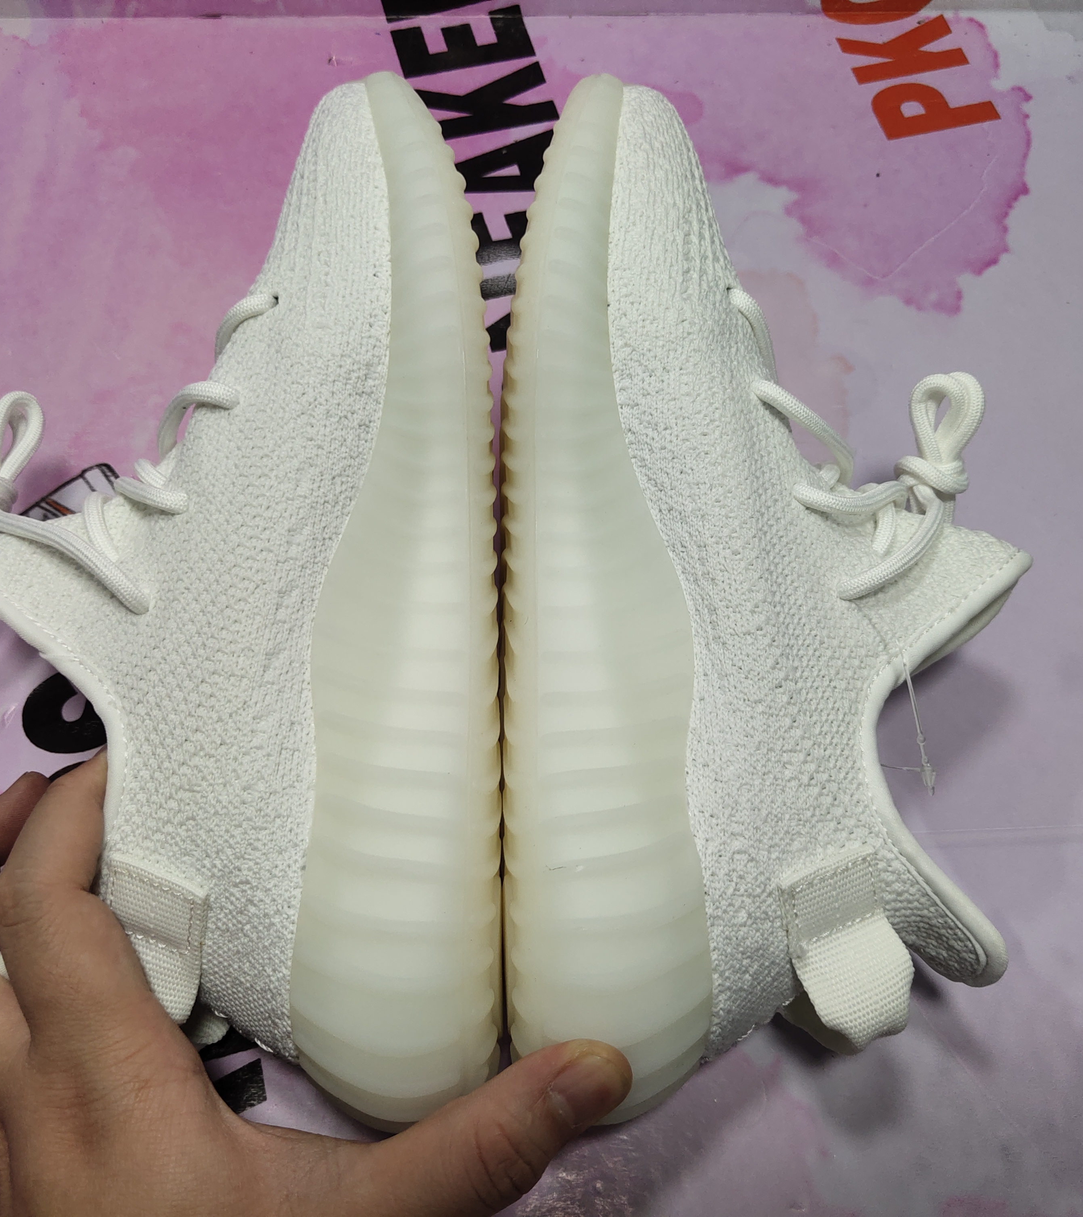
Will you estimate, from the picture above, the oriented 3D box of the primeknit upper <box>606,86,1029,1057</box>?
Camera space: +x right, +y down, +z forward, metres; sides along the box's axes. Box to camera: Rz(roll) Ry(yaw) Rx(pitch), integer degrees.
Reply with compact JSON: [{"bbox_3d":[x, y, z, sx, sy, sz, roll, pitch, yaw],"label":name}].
[{"bbox_3d":[0.071,-0.021,0.377,0.111,0.100,0.266,1,69,-4],"label":"primeknit upper"}]

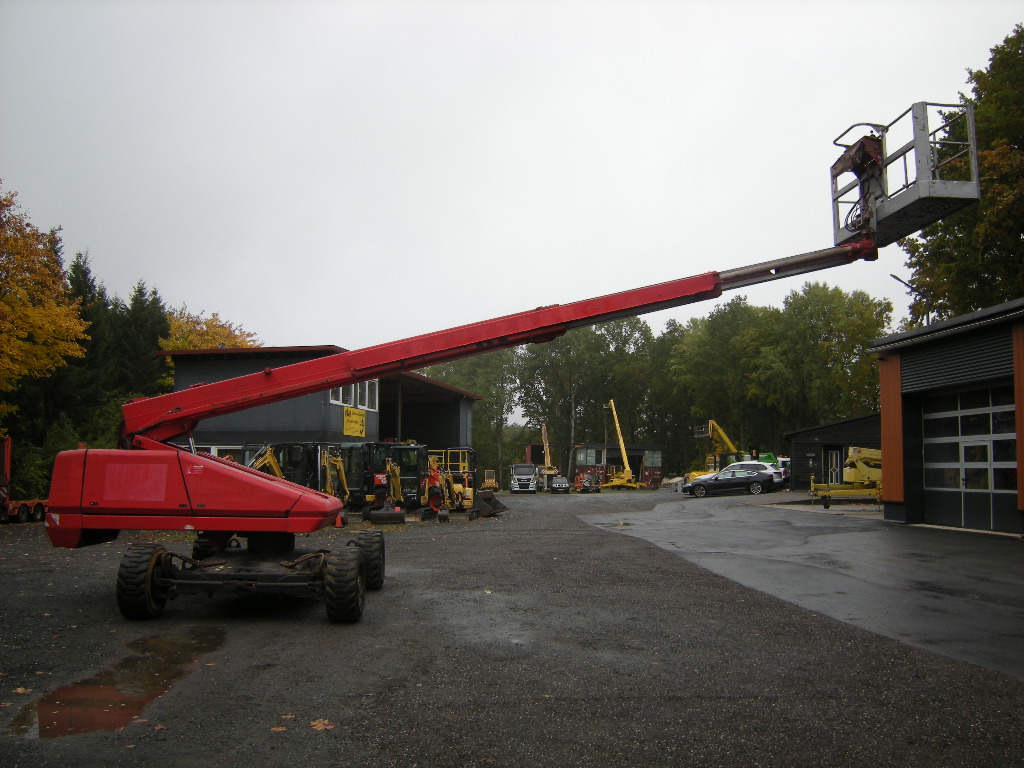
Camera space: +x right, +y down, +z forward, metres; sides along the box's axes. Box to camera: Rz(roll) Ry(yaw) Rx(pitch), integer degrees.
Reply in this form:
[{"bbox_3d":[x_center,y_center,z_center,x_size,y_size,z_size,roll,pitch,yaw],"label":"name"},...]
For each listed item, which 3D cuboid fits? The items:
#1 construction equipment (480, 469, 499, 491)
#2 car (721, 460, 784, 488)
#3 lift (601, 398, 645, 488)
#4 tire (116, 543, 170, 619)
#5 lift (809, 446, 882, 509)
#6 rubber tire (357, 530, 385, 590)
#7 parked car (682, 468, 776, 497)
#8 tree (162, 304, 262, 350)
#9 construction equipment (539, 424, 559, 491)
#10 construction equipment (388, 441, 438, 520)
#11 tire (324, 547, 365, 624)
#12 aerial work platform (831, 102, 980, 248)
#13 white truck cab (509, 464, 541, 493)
[{"bbox_3d":[-2.322,10.241,87.415,1.750,2.359,3.500,0,-6,0],"label":"construction equipment"},{"bbox_3d":[13.450,5.450,49.200,4.720,1.560,1.880,-4,-7,14],"label":"car"},{"bbox_3d":[13.000,7.200,97.000,5.300,10.600,4.200,0,-6,0],"label":"lift"},{"bbox_3d":[-3.978,2.135,8.930,0.320,0.830,0.830,0,-6,-4],"label":"tire"},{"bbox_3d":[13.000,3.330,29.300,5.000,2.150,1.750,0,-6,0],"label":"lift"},{"bbox_3d":[-1.953,2.448,11.510,0.310,0.810,0.810,0,-6,-4],"label":"rubber tire"},{"bbox_3d":[11.864,5.403,45.287,4.900,1.440,1.900,-1,-6,8],"label":"parked car"},{"bbox_3d":[-18.799,0.946,52.164,7.500,12.080,7.500,0,-6,0],"label":"tree"},{"bbox_3d":[4.214,8.499,95.629,2.400,7.763,6.500,0,-6,0],"label":"construction equipment"},{"bbox_3d":[-3.339,3.102,26.724,1.700,2.480,3.900,-1,-6,10],"label":"construction equipment"},{"bbox_3d":[-1.834,2.213,9.120,0.320,0.810,0.810,0,-6,-4],"label":"tire"},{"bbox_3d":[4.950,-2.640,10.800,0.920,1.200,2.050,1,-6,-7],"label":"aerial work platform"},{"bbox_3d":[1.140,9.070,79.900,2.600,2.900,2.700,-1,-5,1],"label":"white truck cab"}]

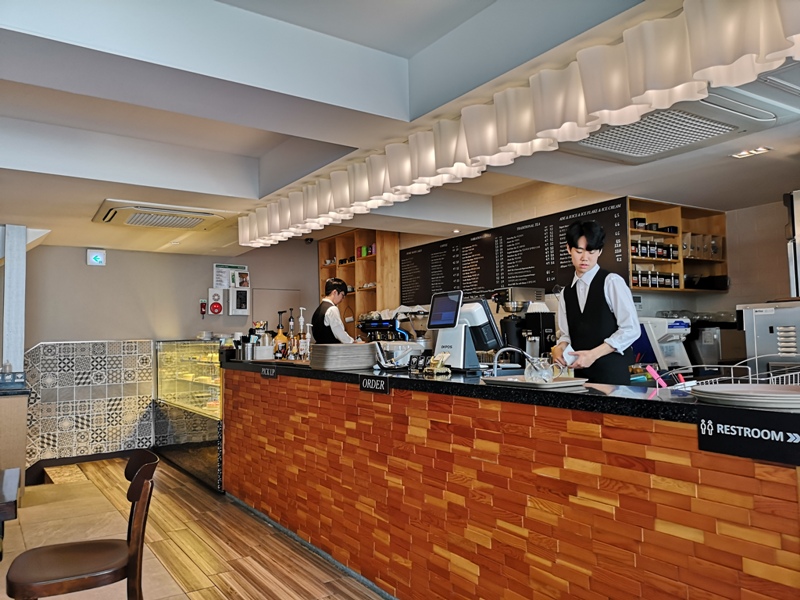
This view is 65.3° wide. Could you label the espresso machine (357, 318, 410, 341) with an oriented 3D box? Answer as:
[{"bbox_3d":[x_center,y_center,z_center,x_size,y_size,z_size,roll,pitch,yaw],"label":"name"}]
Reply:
[{"bbox_3d":[-0.021,0.447,6.284,0.500,0.500,0.740,1,-4,-34],"label":"espresso machine"}]

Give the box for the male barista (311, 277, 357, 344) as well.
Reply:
[{"bbox_3d":[-0.562,0.667,5.555,0.450,1.750,0.470,0,-3,-22],"label":"male barista"}]

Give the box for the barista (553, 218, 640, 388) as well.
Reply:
[{"bbox_3d":[0.921,0.507,2.854,0.470,1.760,0.370,-4,-4,43],"label":"barista"}]

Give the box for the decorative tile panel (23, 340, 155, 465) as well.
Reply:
[{"bbox_3d":[-3.175,1.026,6.451,1.210,1.200,0.050,1,-4,-34],"label":"decorative tile panel"}]

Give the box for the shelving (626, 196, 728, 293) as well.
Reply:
[{"bbox_3d":[2.129,-0.405,5.051,1.360,0.690,0.340,1,-4,-34],"label":"shelving"}]

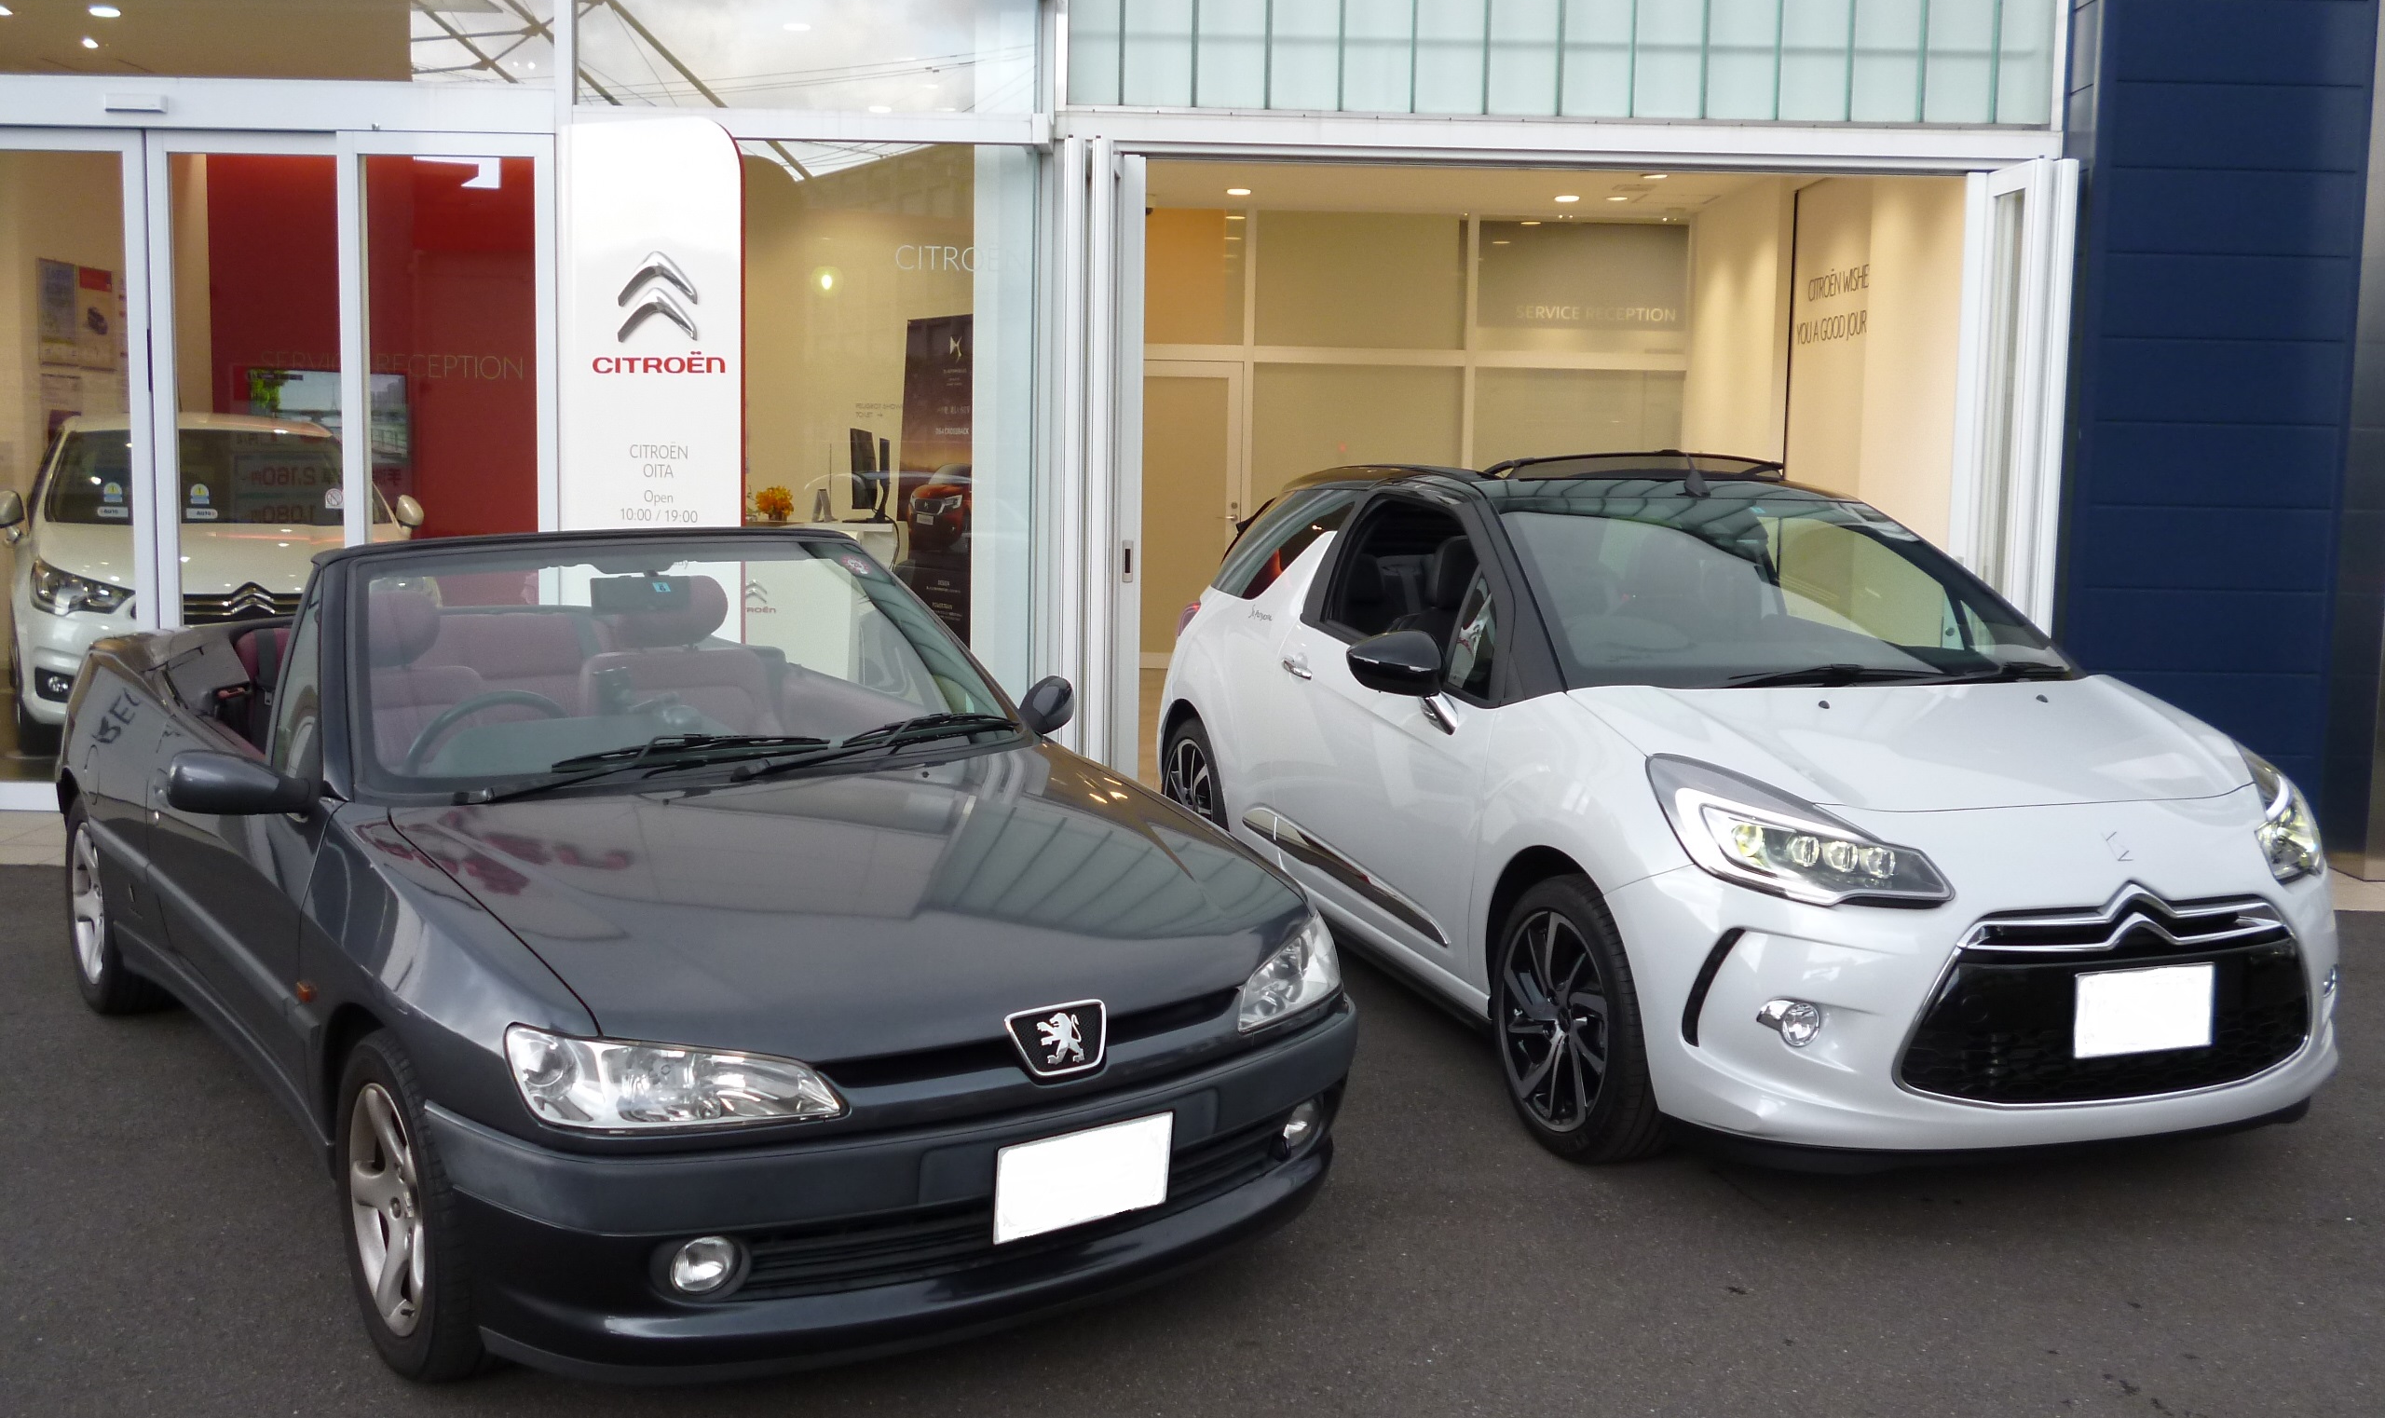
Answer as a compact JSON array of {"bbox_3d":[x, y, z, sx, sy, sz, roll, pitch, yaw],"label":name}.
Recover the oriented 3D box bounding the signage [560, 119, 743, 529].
[{"bbox_3d":[-1.879,-0.775,7.753,0.812,2.522,0.070,5,9,28],"label":"signage"}]

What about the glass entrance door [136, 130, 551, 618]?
[{"bbox_3d":[-3.089,-0.846,8.168,1.486,2.504,0.100,1,8,0],"label":"glass entrance door"}]

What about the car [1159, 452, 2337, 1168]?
[{"bbox_3d":[1.196,0.077,6.011,1.780,1.460,3.950,-2,8,-19],"label":"car"}]

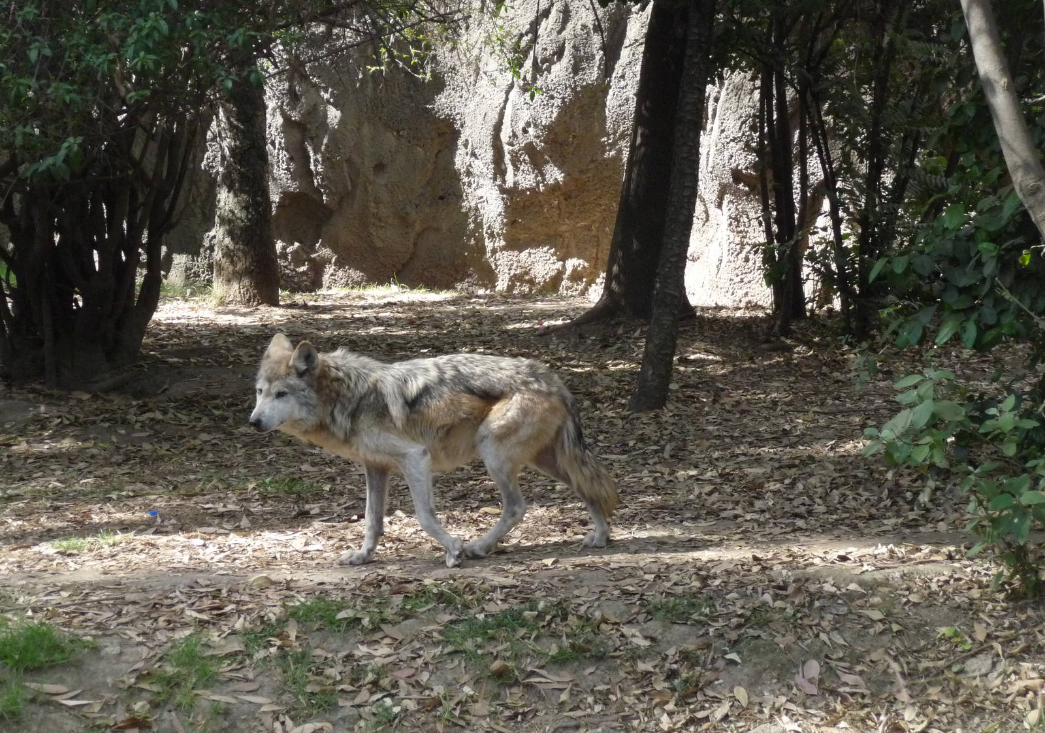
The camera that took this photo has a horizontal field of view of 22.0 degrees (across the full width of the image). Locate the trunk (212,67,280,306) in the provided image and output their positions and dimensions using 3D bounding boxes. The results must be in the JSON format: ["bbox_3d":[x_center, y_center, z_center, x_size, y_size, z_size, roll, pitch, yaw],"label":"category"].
[{"bbox_3d":[-1.749,-1.134,17.000,0.420,1.550,0.420,0,6,0],"label":"trunk"}]

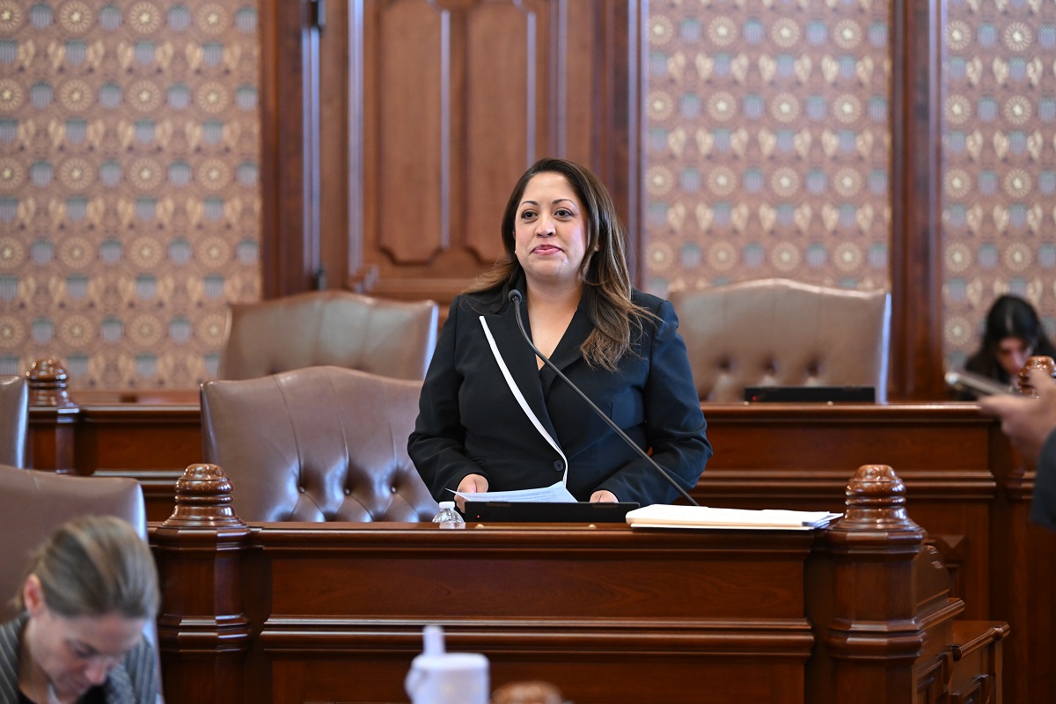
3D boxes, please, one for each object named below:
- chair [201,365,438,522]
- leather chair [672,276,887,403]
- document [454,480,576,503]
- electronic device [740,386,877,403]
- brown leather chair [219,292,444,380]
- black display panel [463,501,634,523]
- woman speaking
[{"bbox_3d":[-0.308,0.625,7.330,0.660,1.190,0.700,-1,1,-28],"label":"chair"},{"bbox_3d":[0.610,0.400,9.200,0.660,1.190,0.700,0,1,14],"label":"leather chair"},{"bbox_3d":[-0.012,0.285,6.640,0.216,0.025,0.270,0,16,-17],"label":"document"},{"bbox_3d":[0.710,0.185,8.820,0.325,0.205,0.260,0,1,4],"label":"electronic device"},{"bbox_3d":[-0.575,0.430,9.270,0.660,1.190,0.700,0,1,9],"label":"brown leather chair"},{"bbox_3d":[0.041,0.359,6.353,0.315,0.180,0.040,0,2,0],"label":"black display panel"},{"bbox_3d":[0.063,0.435,6.850,0.590,1.630,0.420,0,1,6],"label":"woman speaking"}]

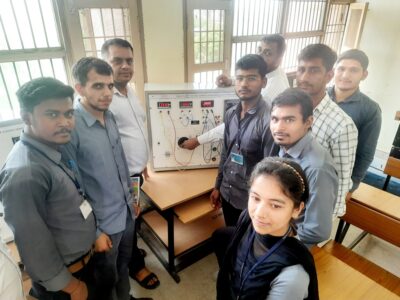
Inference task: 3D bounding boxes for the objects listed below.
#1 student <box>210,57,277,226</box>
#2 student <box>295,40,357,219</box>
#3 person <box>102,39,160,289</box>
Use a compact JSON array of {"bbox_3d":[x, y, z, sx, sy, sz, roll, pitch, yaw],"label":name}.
[{"bbox_3d":[0.262,0.281,1.743,0.310,1.670,0.450,-22,33,-39],"label":"student"},{"bbox_3d":[0.665,0.256,1.742,0.330,1.715,0.480,-21,32,-37],"label":"student"},{"bbox_3d":[-0.460,0.177,1.887,0.380,1.740,0.480,18,30,34],"label":"person"}]

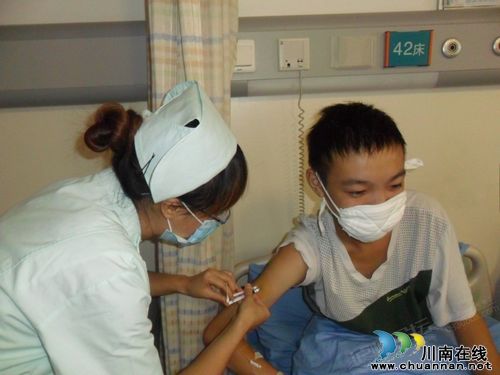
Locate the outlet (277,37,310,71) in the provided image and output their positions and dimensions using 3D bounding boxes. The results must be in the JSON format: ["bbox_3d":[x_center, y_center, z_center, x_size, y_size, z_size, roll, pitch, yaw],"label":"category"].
[{"bbox_3d":[0.127,-0.373,1.095,0.087,0.087,0.012,-4,14,-5],"label":"outlet"}]

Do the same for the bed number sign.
[{"bbox_3d":[0.459,-0.398,1.120,0.142,0.099,0.015,-4,14,-5],"label":"bed number sign"}]

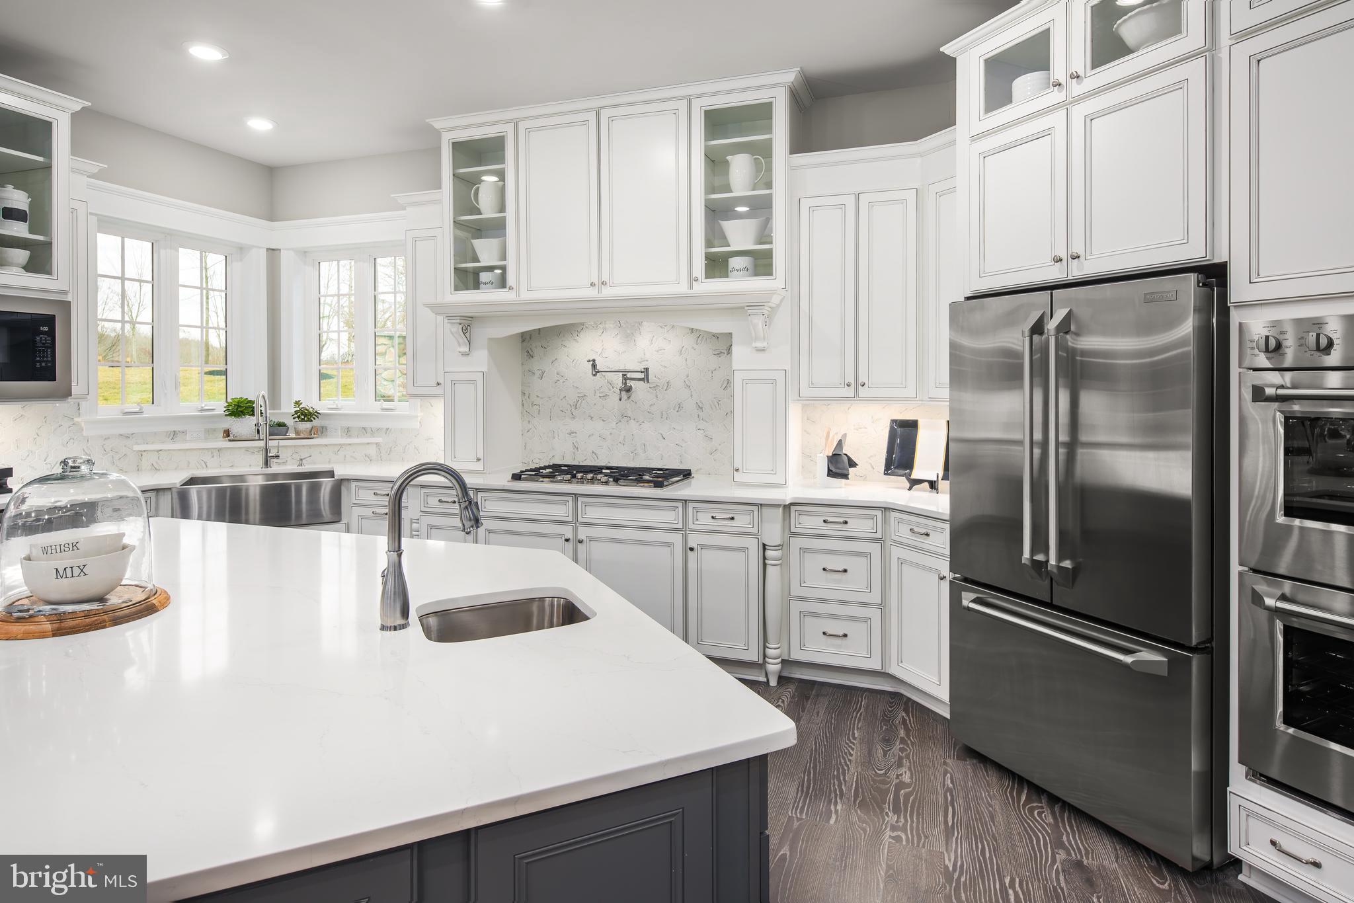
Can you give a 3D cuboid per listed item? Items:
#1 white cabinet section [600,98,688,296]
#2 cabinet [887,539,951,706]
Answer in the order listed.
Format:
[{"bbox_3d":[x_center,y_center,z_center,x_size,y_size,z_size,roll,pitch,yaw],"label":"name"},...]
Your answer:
[{"bbox_3d":[-0.128,-1.444,4.223,0.528,1.064,0.370,1,3,18],"label":"white cabinet section"},{"bbox_3d":[1.304,0.751,3.321,0.500,0.620,0.365,-1,3,-25],"label":"cabinet"}]

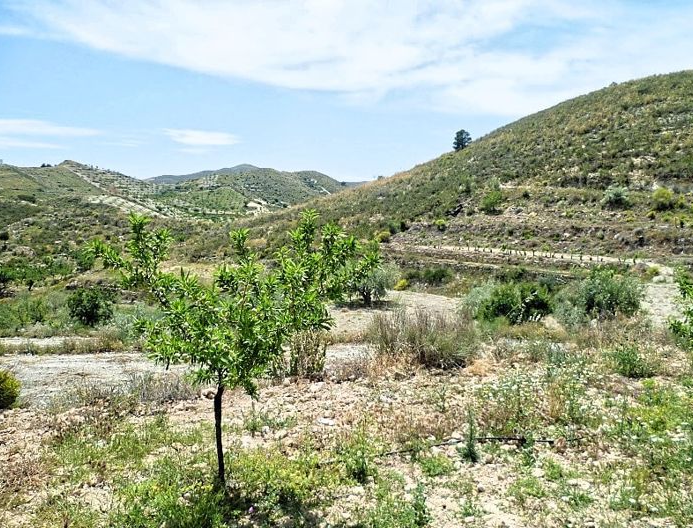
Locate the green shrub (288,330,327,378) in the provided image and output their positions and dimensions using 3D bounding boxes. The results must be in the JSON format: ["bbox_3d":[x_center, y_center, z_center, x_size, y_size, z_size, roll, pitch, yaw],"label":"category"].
[{"bbox_3d":[-0.479,1.099,7.000,0.462,0.608,0.450,0,3,0],"label":"green shrub"}]

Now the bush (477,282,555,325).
[{"bbox_3d":[3.979,0.936,13.500,1.782,0.985,1.500,0,3,0],"label":"bush"}]

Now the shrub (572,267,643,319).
[{"bbox_3d":[6.182,0.699,13.500,1.641,1.266,1.500,0,3,0],"label":"shrub"}]

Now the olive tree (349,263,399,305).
[{"bbox_3d":[1.096,0.855,25.000,2.500,1.870,2.400,0,5,0],"label":"olive tree"}]

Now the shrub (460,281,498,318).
[{"bbox_3d":[3.337,0.891,14.300,0.944,0.944,1.000,0,3,0],"label":"shrub"}]

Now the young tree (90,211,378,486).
[{"bbox_3d":[-0.756,0.571,3.850,1.887,1.827,1.650,0,3,0],"label":"young tree"}]

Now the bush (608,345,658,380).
[{"bbox_3d":[3.462,1.180,6.900,0.623,0.407,0.550,0,3,0],"label":"bush"}]

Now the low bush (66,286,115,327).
[{"bbox_3d":[-6.737,1.118,15.000,1.251,1.042,1.200,0,3,0],"label":"low bush"}]

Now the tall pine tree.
[{"bbox_3d":[26.570,-28.281,130.000,4.290,5.193,4.200,0,3,0],"label":"tall pine tree"}]

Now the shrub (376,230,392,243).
[{"bbox_3d":[3.667,-2.654,55.000,1.528,1.146,1.500,0,3,0],"label":"shrub"}]

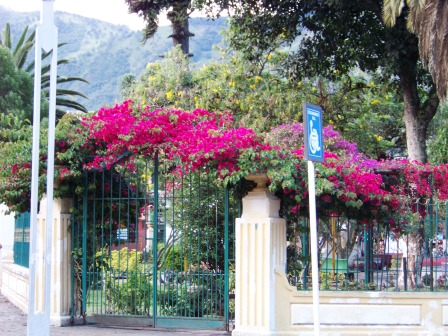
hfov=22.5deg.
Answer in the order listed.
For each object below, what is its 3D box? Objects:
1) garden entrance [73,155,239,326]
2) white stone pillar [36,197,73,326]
[{"bbox_3d":[-1.015,1.037,15.968,2.711,2.458,0.100,-1,-3,27],"label":"garden entrance"},{"bbox_3d":[-2.473,1.338,16.687,0.520,1.940,0.520,-1,-3,27],"label":"white stone pillar"}]

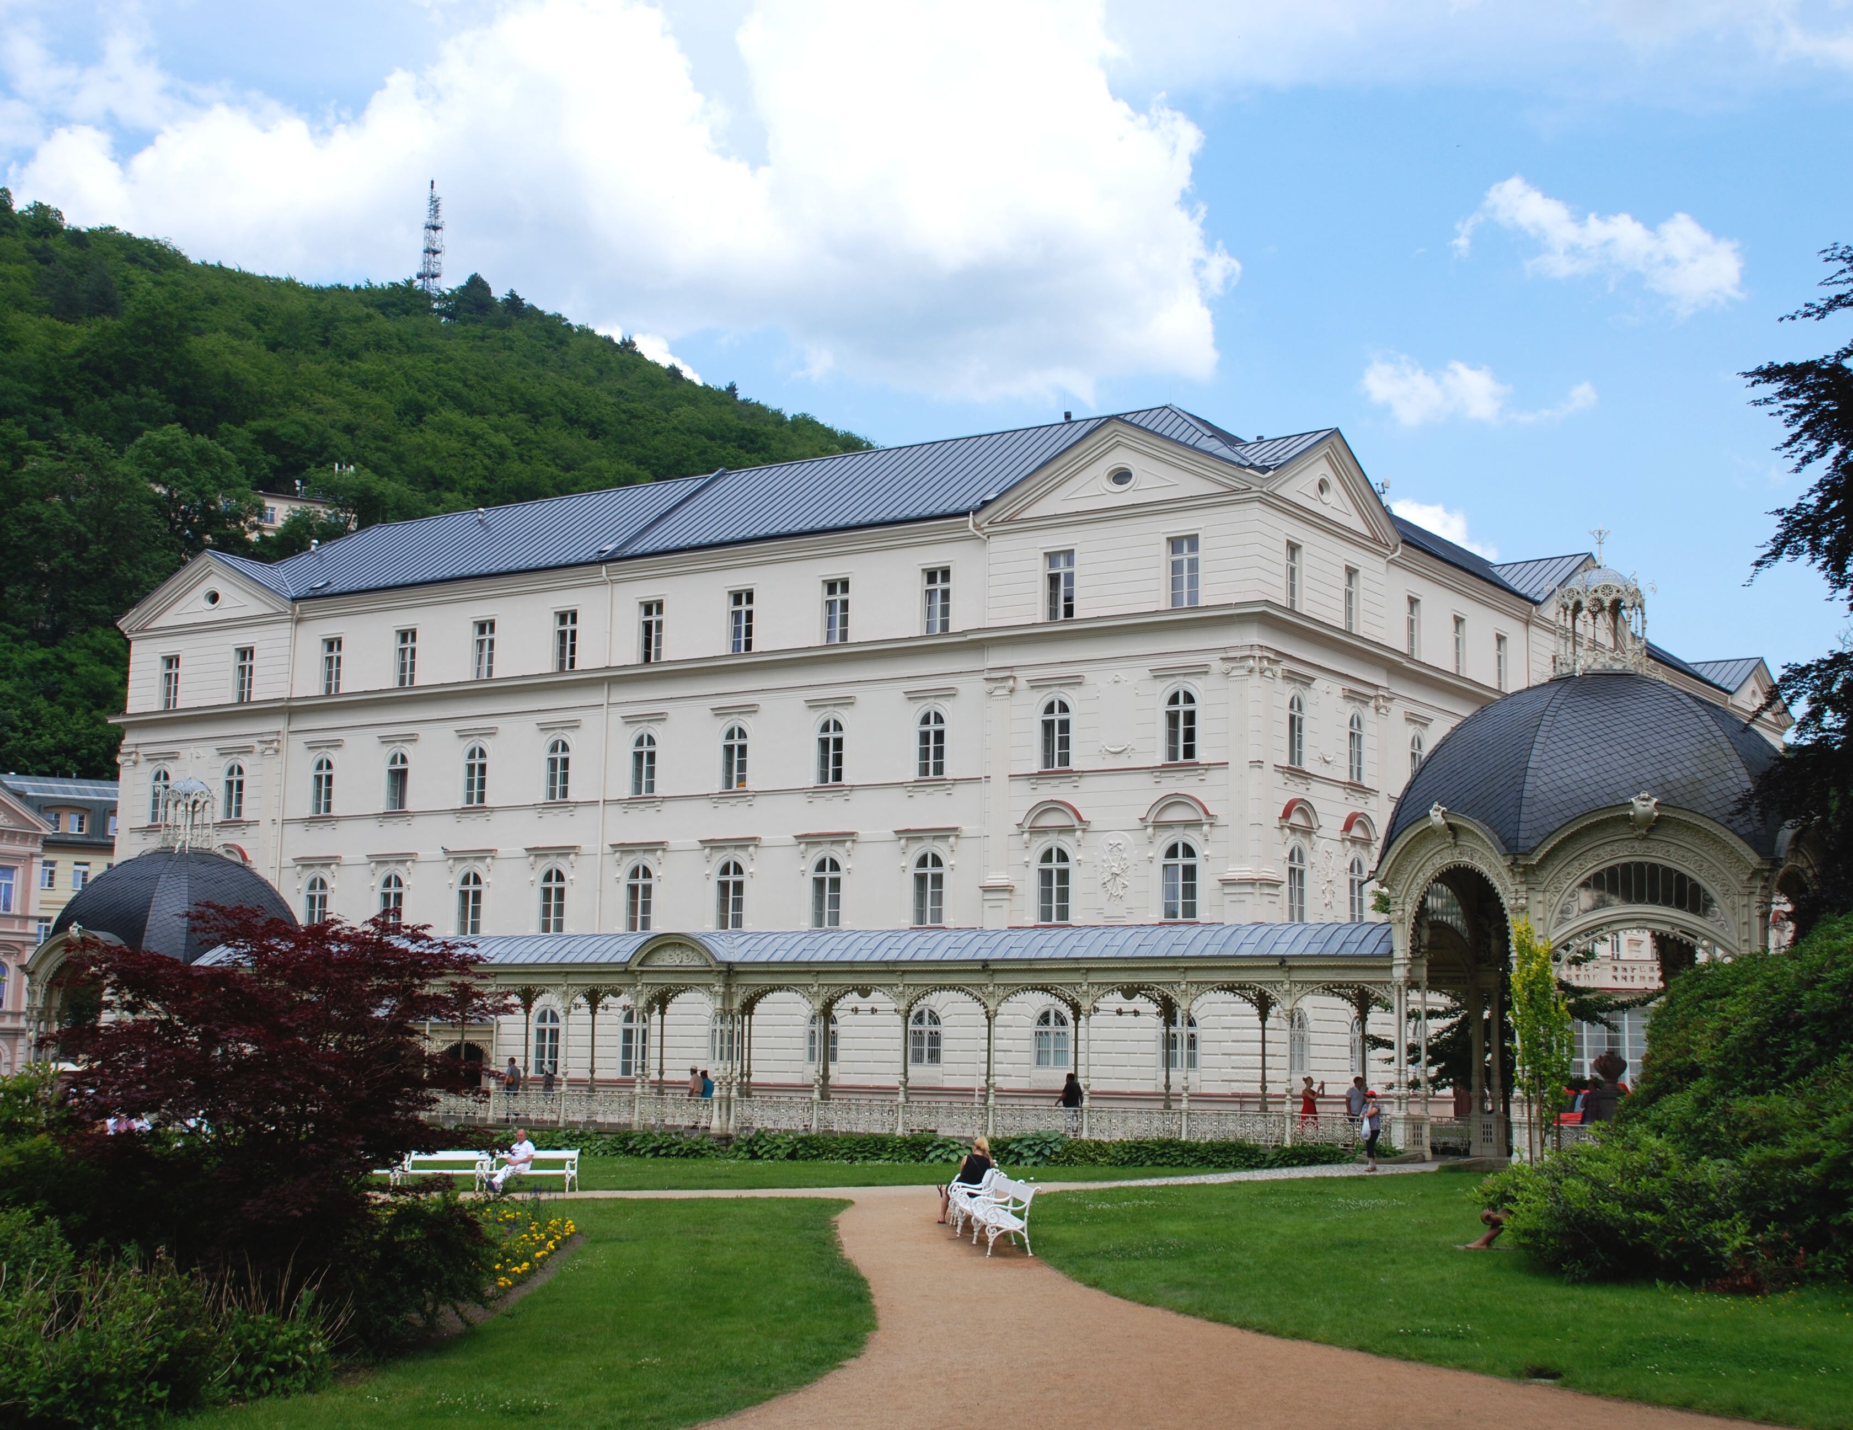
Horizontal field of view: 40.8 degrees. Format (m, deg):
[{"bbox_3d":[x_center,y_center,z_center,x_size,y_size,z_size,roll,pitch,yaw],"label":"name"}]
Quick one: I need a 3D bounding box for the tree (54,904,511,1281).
[{"bbox_3d":[-5.810,3.429,22.300,4.100,3.500,4.000,1,-8,0],"label":"tree"}]

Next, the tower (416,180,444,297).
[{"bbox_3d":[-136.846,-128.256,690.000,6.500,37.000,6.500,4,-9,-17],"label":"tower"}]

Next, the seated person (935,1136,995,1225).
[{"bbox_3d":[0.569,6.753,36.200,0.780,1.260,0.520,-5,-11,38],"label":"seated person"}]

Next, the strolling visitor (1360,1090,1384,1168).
[{"bbox_3d":[9.019,8.391,50.500,0.420,1.630,0.480,7,-10,-34],"label":"strolling visitor"}]

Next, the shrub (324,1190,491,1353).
[{"bbox_3d":[-3.780,4.064,18.200,1.200,1.200,1.200,1,-8,0],"label":"shrub"}]

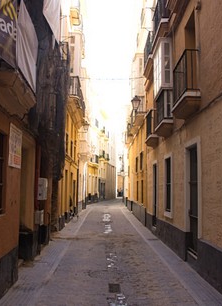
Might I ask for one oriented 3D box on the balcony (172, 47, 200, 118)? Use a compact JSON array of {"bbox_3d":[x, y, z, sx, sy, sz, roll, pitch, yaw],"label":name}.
[{"bbox_3d":[1.785,-1.576,8.316,0.330,1.210,1.710,0,-6,-1],"label":"balcony"}]

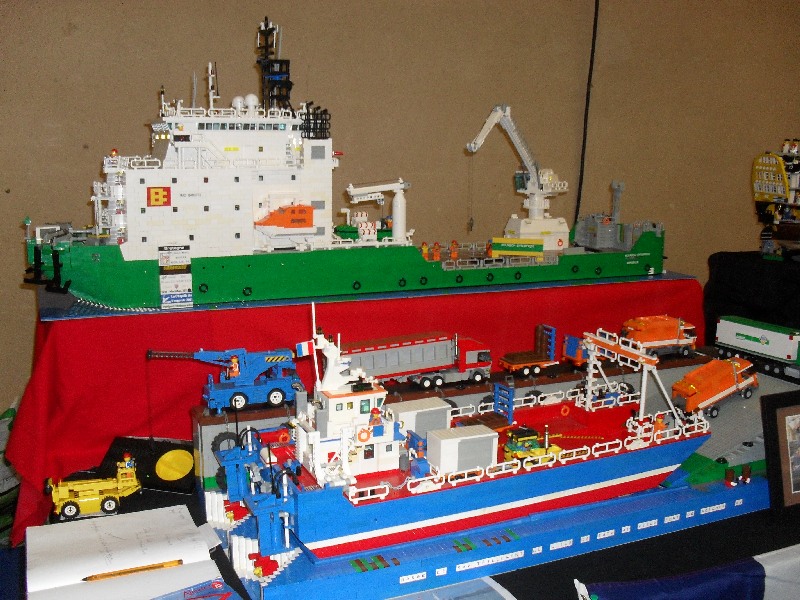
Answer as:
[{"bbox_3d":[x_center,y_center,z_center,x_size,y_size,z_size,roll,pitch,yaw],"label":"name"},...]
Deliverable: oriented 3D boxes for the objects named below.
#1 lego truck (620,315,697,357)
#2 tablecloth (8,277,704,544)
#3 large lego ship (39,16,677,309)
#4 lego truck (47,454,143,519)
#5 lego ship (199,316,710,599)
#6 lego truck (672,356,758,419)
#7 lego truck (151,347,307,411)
[{"bbox_3d":[0.550,0.076,1.736,0.181,0.092,0.057,-3,12,-20],"label":"lego truck"},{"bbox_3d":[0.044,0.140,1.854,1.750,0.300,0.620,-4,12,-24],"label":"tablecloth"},{"bbox_3d":[-0.048,-0.346,1.953,1.600,0.606,0.290,-4,12,-24],"label":"large lego ship"},{"bbox_3d":[-0.509,0.305,1.345,0.156,0.092,0.062,-4,12,-23],"label":"lego truck"},{"bbox_3d":[0.127,0.164,1.311,0.815,0.335,0.263,-4,12,-24],"label":"lego ship"},{"bbox_3d":[0.609,0.169,1.577,0.181,0.093,0.057,-19,17,-19],"label":"lego truck"},{"bbox_3d":[-0.284,0.129,1.342,0.260,0.101,0.058,-4,12,-22],"label":"lego truck"}]

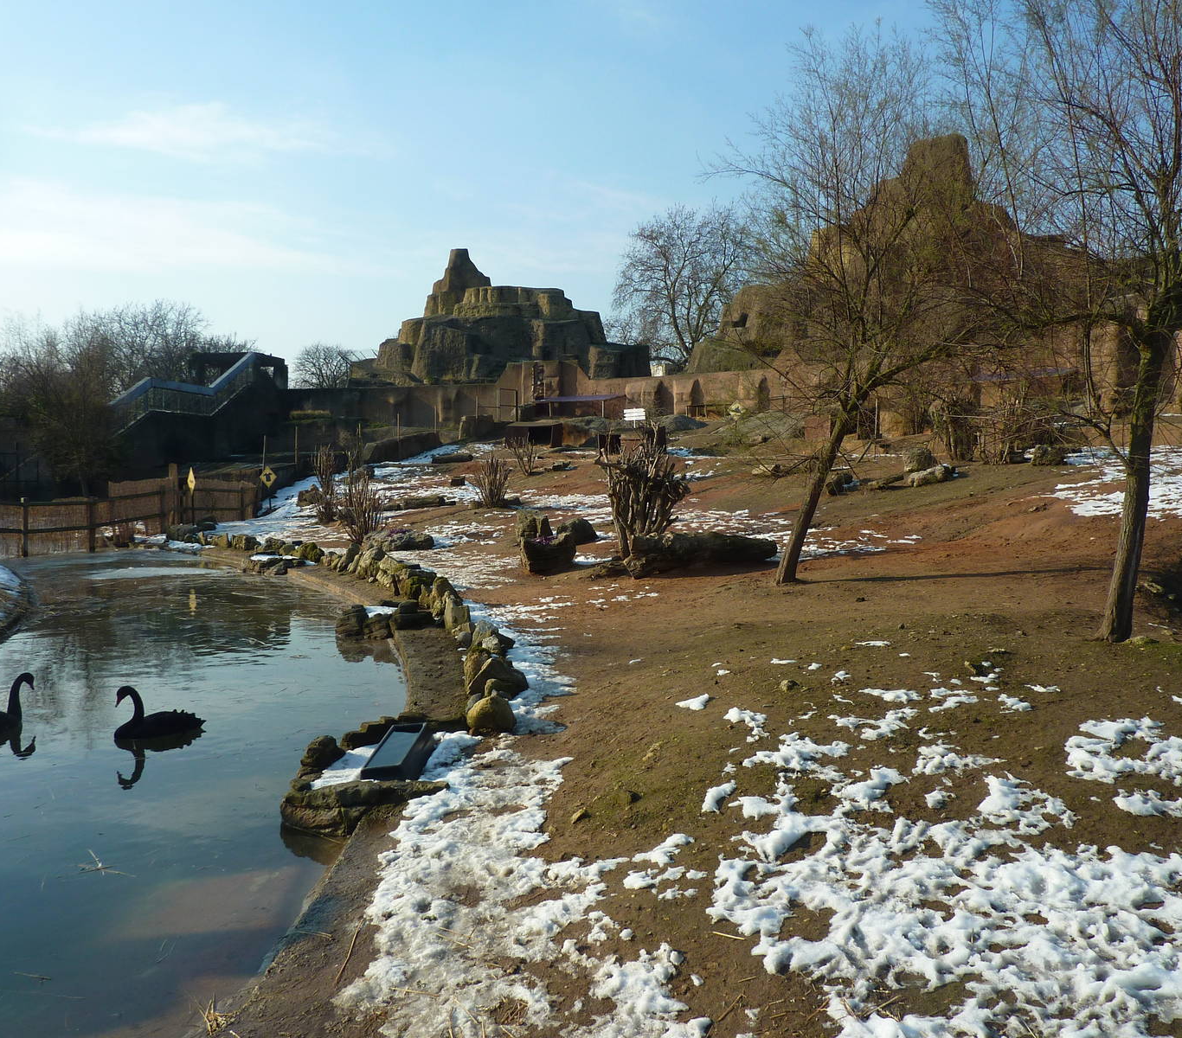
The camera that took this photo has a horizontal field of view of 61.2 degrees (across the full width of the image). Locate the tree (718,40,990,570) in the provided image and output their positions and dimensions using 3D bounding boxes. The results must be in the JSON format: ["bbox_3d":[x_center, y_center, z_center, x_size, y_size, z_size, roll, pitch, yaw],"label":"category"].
[{"bbox_3d":[3.264,-2.692,12.600,3.300,6.900,3.200,0,3,0],"label":"tree"}]

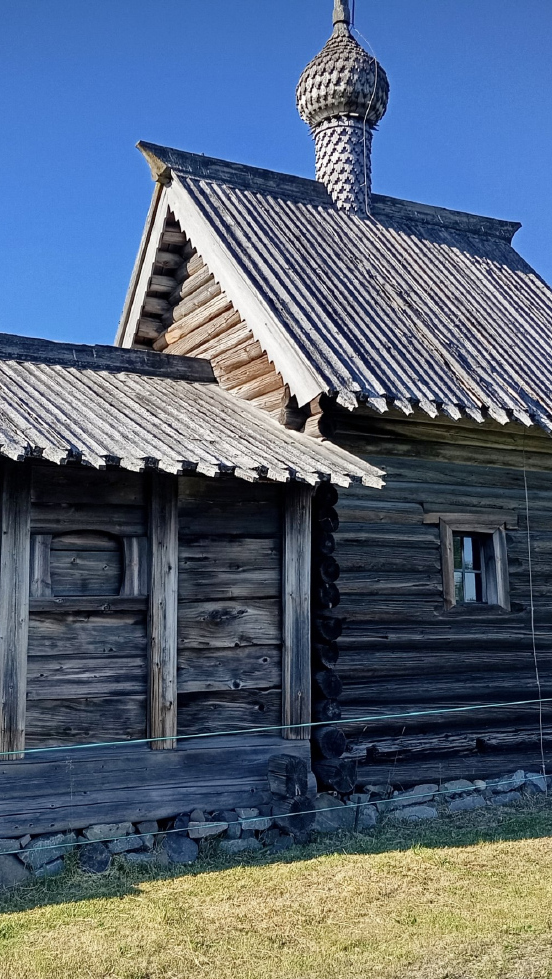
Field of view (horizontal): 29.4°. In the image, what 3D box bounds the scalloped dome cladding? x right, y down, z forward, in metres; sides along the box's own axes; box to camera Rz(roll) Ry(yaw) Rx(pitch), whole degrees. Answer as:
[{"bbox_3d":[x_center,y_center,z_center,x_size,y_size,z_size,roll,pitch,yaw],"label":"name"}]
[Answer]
[{"bbox_3d":[0.688,-4.324,10.984,0.960,1.100,0.960,-2,-8,4],"label":"scalloped dome cladding"}]

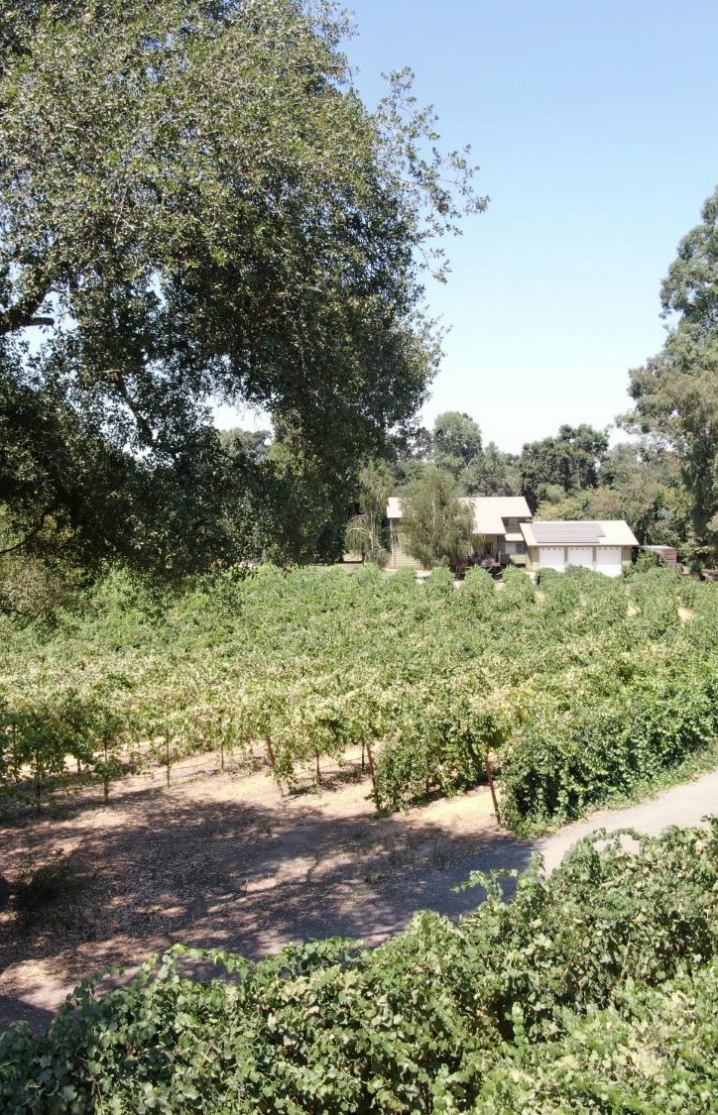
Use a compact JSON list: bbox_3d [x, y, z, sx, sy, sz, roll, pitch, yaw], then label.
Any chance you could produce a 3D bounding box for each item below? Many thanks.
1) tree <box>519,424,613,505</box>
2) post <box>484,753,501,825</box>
[{"bbox_3d":[27.921,-8.983,144.731,12.700,18.200,12.000,0,3,0],"label":"tree"},{"bbox_3d":[3.048,5.234,24.500,0.100,1.720,0.100,-11,8,1],"label":"post"}]

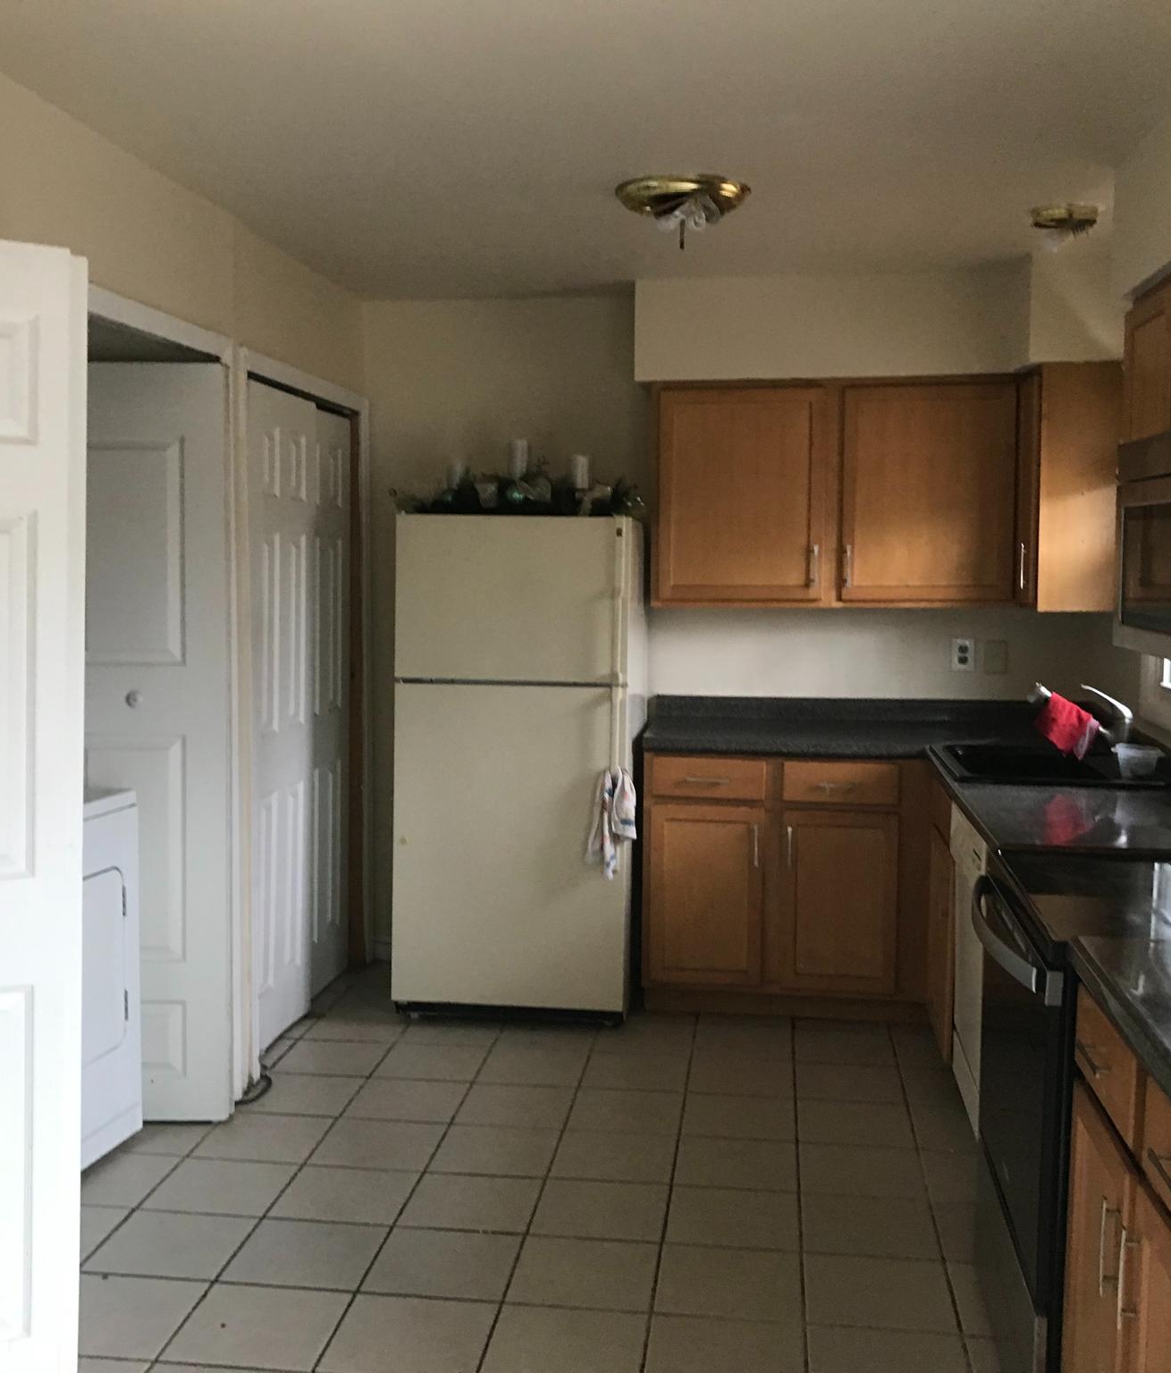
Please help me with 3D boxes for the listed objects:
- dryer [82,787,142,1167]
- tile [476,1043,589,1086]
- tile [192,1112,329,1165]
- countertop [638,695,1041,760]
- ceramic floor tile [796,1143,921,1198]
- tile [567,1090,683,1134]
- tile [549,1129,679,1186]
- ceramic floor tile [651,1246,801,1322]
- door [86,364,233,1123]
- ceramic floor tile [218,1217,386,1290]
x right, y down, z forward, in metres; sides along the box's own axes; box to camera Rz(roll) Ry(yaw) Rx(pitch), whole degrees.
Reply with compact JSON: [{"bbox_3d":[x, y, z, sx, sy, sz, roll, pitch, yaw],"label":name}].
[{"bbox_3d":[-1.601,0.699,3.665,0.700,1.000,0.690,2,5,14],"label":"dryer"},{"bbox_3d":[-0.151,1.140,4.405,0.300,0.012,0.300,1,5,7],"label":"tile"},{"bbox_3d":[-0.832,1.177,3.856,0.300,0.012,0.300,1,5,7],"label":"tile"},{"bbox_3d":[0.970,0.139,5.059,1.513,0.130,0.635,1,5,7],"label":"countertop"},{"bbox_3d":[0.692,1.227,3.741,0.304,0.010,0.304,1,5,7],"label":"ceramic floor tile"},{"bbox_3d":[0.115,1.169,4.064,0.302,0.010,0.302,1,5,7],"label":"tile"},{"bbox_3d":[0.077,1.200,3.763,0.300,0.012,0.300,1,5,7],"label":"tile"},{"bbox_3d":[0.304,1.253,3.105,0.300,0.012,0.300,1,5,7],"label":"ceramic floor tile"},{"bbox_3d":[-1.174,0.163,3.884,0.459,1.990,0.040,0,5,1],"label":"door"},{"bbox_3d":[-0.606,1.244,3.233,0.300,0.012,0.300,1,5,7],"label":"ceramic floor tile"}]

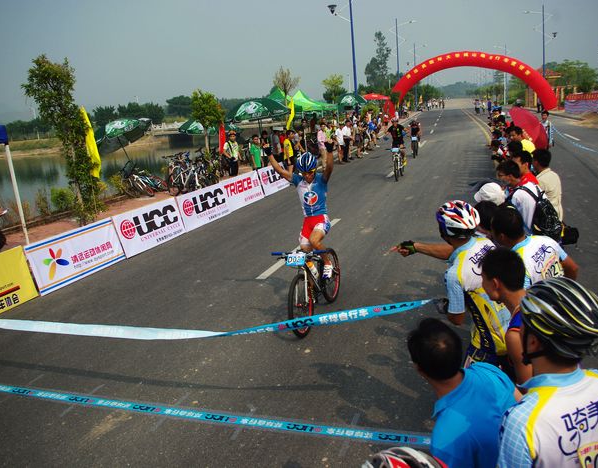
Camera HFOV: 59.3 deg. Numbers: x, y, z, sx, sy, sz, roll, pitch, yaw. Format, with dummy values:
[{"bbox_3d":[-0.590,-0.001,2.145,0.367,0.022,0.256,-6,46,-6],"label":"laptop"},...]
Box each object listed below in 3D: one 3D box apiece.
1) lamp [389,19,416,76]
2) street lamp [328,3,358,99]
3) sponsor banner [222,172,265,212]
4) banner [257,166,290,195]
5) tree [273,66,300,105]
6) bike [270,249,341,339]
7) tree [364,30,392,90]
[{"bbox_3d":[11.950,-19.018,61.000,3.500,11.300,0.500,-1,14,17],"label":"lamp"},{"bbox_3d":[3.824,-11.675,33.313,3.500,11.300,0.500,-1,14,17],"label":"street lamp"},{"bbox_3d":[-1.436,-1.186,13.958,0.180,0.770,2.418,0,14,18],"label":"sponsor banner"},{"bbox_3d":[-0.717,-1.718,15.937,0.180,0.770,1.918,1,15,22],"label":"banner"},{"bbox_3d":[-0.383,-4.791,21.475,1.050,4.000,1.050,0,14,21],"label":"tree"},{"bbox_3d":[0.164,0.502,5.959,0.640,1.000,1.700,1,15,23],"label":"bike"},{"bbox_3d":[14.578,-28.809,94.175,5.200,14.514,5.000,-5,13,0],"label":"tree"}]

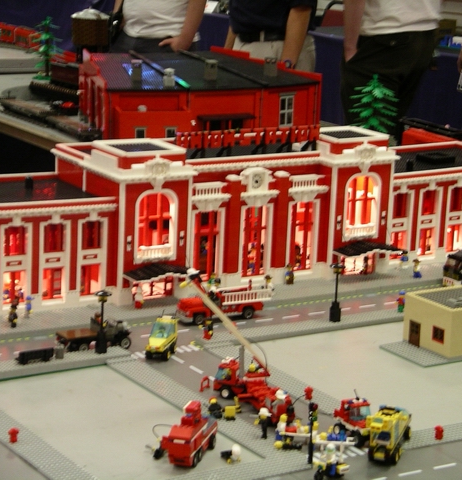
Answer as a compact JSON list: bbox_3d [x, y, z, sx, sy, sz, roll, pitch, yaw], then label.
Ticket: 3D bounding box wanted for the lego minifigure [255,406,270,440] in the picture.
[{"bbox_3d":[0.051,0.276,2.336,0.015,0.044,0.023,-9,16,-42],"label":"lego minifigure"}]

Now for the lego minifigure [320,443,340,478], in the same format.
[{"bbox_3d":[0.139,0.309,2.189,0.016,0.043,0.022,-9,17,-39],"label":"lego minifigure"}]

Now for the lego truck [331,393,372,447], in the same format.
[{"bbox_3d":[0.193,0.269,2.328,0.043,0.062,0.082,-5,15,-32],"label":"lego truck"}]

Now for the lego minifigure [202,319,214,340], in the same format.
[{"bbox_3d":[-0.042,0.159,2.808,0.023,0.041,0.016,13,16,38],"label":"lego minifigure"}]

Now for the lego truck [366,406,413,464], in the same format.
[{"bbox_3d":[0.239,0.280,2.312,0.045,0.066,0.130,6,13,16],"label":"lego truck"}]

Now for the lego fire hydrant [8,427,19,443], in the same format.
[{"bbox_3d":[-0.312,0.279,2.233,0.012,0.024,0.015,-6,15,-32],"label":"lego fire hydrant"}]

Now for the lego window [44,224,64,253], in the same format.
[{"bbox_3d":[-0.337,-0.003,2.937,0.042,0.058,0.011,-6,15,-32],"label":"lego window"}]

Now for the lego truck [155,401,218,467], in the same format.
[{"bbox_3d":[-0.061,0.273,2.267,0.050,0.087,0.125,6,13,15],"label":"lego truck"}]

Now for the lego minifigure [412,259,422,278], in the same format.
[{"bbox_3d":[0.395,0.058,3.269,0.018,0.043,0.023,0,13,-13],"label":"lego minifigure"}]

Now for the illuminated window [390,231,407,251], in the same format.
[{"bbox_3d":[0.367,0.010,3.400,0.037,0.056,0.010,-6,16,-31],"label":"illuminated window"}]

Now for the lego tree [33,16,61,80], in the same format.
[{"bbox_3d":[-0.736,-0.777,6.246,0.105,0.247,0.105,2,13,-1],"label":"lego tree"}]

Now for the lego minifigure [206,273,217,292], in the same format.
[{"bbox_3d":[-0.037,0.085,3.125,0.018,0.040,0.013,-5,15,-32],"label":"lego minifigure"}]

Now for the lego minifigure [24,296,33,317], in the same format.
[{"bbox_3d":[-0.377,0.124,2.889,0.013,0.040,0.017,-5,15,-32],"label":"lego minifigure"}]

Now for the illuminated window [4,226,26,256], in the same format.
[{"bbox_3d":[-0.400,0.002,2.879,0.045,0.054,0.012,-5,15,-32],"label":"illuminated window"}]

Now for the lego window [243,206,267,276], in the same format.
[{"bbox_3d":[0.049,0.003,3.175,0.056,0.144,0.013,-5,15,-32],"label":"lego window"}]

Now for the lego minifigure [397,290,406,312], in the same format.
[{"bbox_3d":[0.335,0.121,3.046,0.023,0.042,0.016,10,15,30],"label":"lego minifigure"}]

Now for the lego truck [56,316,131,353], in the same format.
[{"bbox_3d":[-0.242,0.166,2.752,0.126,0.058,0.050,-6,15,-32],"label":"lego truck"}]

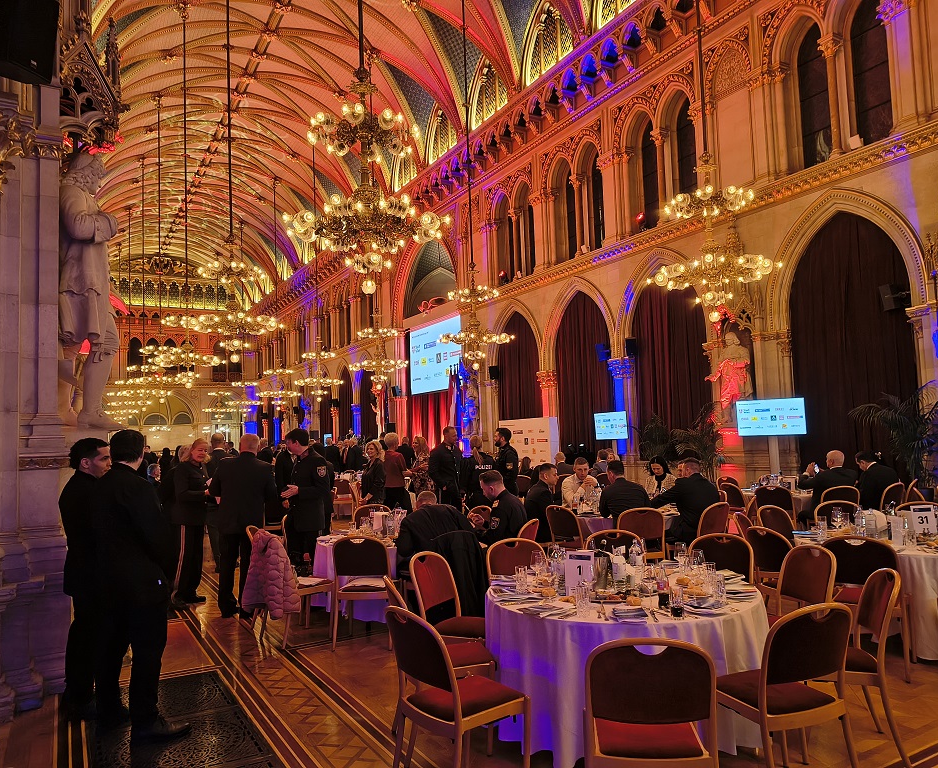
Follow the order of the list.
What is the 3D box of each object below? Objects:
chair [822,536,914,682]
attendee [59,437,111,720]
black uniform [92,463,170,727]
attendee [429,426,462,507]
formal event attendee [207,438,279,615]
[{"bbox_3d":[2.814,1.499,4.969,0.460,0.900,0.530,-5,-5,36],"label":"chair"},{"bbox_3d":[-2.428,1.226,4.628,0.500,1.750,0.360,-6,-6,42],"label":"attendee"},{"bbox_3d":[-2.058,1.280,4.317,0.480,1.550,0.340,-3,-5,18],"label":"black uniform"},{"bbox_3d":[-0.313,1.536,10.314,0.380,1.830,0.540,-5,-5,36],"label":"attendee"},{"bbox_3d":[-2.246,1.393,7.102,0.580,1.770,0.400,-1,-4,-14],"label":"formal event attendee"}]

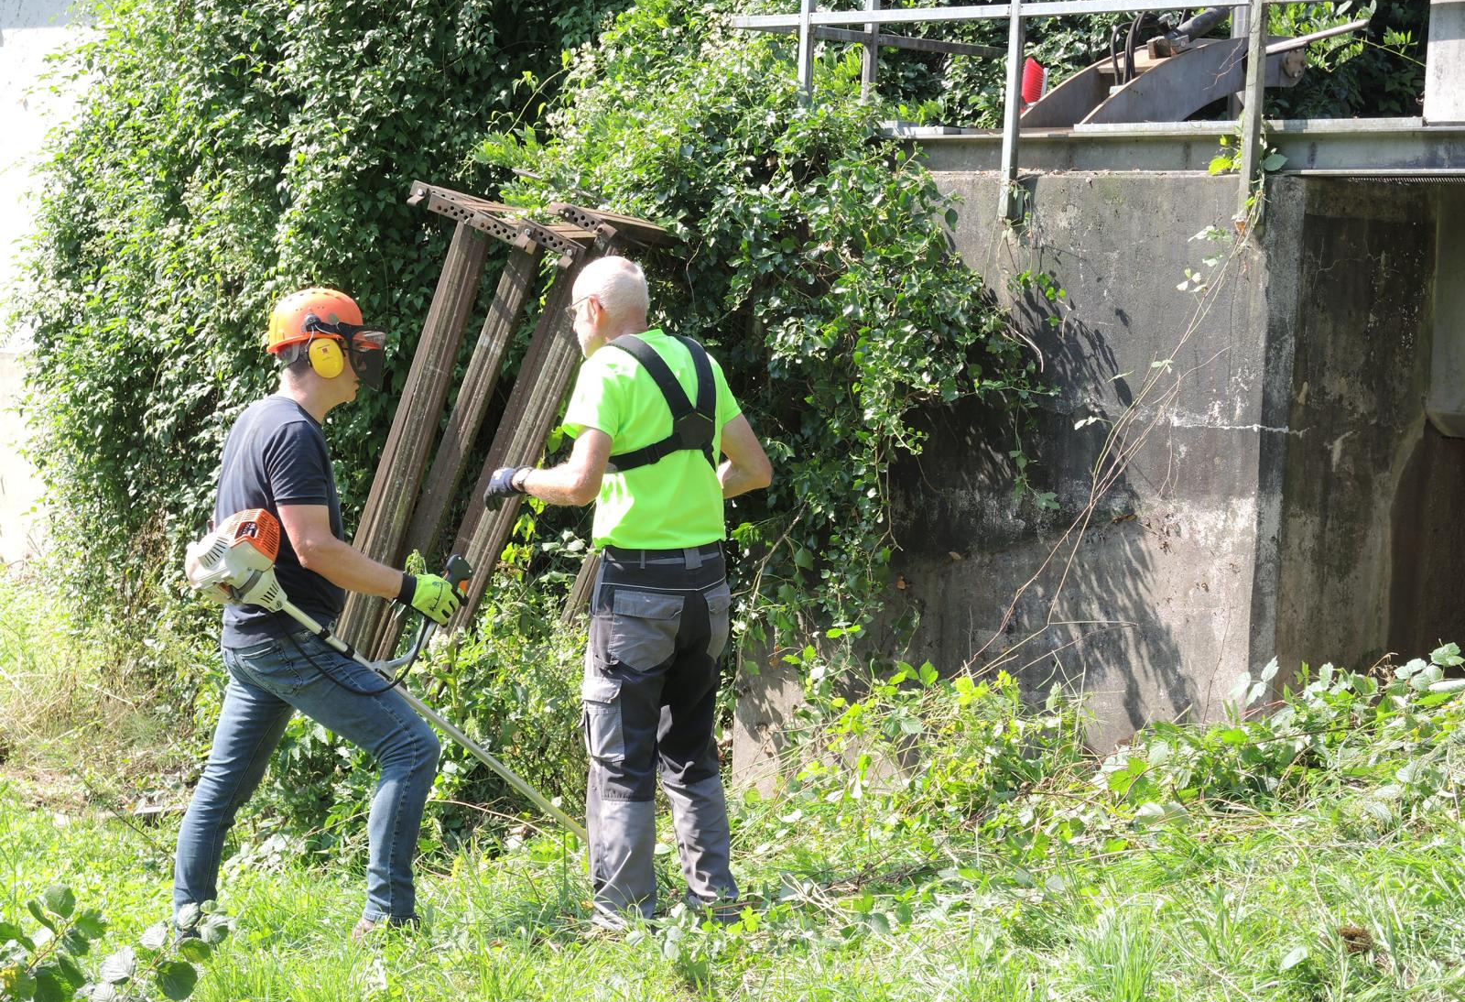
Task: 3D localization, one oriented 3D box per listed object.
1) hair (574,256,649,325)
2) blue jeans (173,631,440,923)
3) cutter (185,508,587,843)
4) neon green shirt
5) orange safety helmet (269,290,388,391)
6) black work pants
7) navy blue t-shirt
[{"bbox_3d":[-0.309,-0.538,8.020,0.190,0.175,0.165,5,6,32],"label":"hair"},{"bbox_3d":[-1.096,0.696,8.050,0.580,0.780,0.420,0,5,-22],"label":"blue jeans"},{"bbox_3d":[-0.795,0.529,8.242,1.650,0.400,0.550,39,-17,-32],"label":"cutter"},{"bbox_3d":[-0.207,-0.160,8.040,0.510,0.570,0.310,-2,6,-38],"label":"neon green shirt"},{"bbox_3d":[-1.037,-0.416,7.980,0.300,0.260,0.240,1,5,-11],"label":"orange safety helmet"},{"bbox_3d":[-0.190,0.599,8.100,0.440,0.970,0.320,-2,6,-38],"label":"black work pants"},{"bbox_3d":[-1.159,0.051,8.020,0.310,0.640,0.460,0,5,-20],"label":"navy blue t-shirt"}]

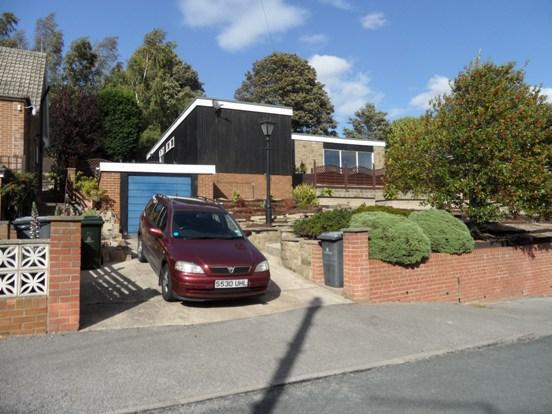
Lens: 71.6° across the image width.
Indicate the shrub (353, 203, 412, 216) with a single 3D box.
[{"bbox_3d":[2.866,0.175,10.300,1.700,0.600,1.200,1,-2,-30],"label":"shrub"}]

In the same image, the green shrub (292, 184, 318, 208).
[{"bbox_3d":[1.218,-0.433,15.800,1.050,1.000,1.000,0,-2,0],"label":"green shrub"}]

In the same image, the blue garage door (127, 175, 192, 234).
[{"bbox_3d":[-3.805,-0.049,12.500,2.020,1.950,0.100,1,-1,-15],"label":"blue garage door"}]

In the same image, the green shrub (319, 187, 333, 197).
[{"bbox_3d":[2.561,-0.794,19.600,0.700,0.520,0.600,0,-1,0],"label":"green shrub"}]

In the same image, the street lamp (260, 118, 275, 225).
[{"bbox_3d":[-0.229,-0.956,10.300,0.400,2.860,0.400,1,-1,-25],"label":"street lamp"}]

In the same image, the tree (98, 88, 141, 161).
[{"bbox_3d":[-9.142,-4.471,22.500,2.700,5.300,2.600,0,-1,0],"label":"tree"}]

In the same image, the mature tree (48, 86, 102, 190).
[{"bbox_3d":[-9.524,-3.222,18.000,2.700,4.800,2.600,0,-2,0],"label":"mature tree"}]

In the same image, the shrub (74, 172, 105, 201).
[{"bbox_3d":[-5.556,-0.611,11.400,0.900,0.850,0.800,0,-1,0],"label":"shrub"}]

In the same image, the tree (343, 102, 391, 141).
[{"bbox_3d":[10.998,-7.919,46.000,5.800,9.000,5.500,0,-1,0],"label":"tree"}]

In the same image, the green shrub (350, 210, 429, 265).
[{"bbox_3d":[2.220,0.580,7.500,1.550,1.020,1.350,1,-2,-27],"label":"green shrub"}]

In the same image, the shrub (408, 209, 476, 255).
[{"bbox_3d":[3.740,0.557,8.700,1.500,1.000,1.350,1,-2,-30],"label":"shrub"}]

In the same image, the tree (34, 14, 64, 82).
[{"bbox_3d":[-19.617,-9.528,33.000,3.200,14.200,3.200,0,-2,0],"label":"tree"}]

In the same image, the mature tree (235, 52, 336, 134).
[{"bbox_3d":[0.894,-8.607,36.000,9.400,11.800,9.000,0,-2,0],"label":"mature tree"}]

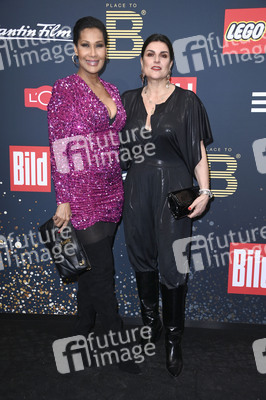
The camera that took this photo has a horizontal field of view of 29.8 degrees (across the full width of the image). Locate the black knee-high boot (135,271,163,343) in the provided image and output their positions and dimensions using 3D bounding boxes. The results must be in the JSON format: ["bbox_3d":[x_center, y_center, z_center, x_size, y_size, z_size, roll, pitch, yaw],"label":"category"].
[{"bbox_3d":[0.079,0.621,2.856,0.140,0.500,0.260,8,14,31],"label":"black knee-high boot"}]

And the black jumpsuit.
[{"bbox_3d":[0.156,-0.064,2.593,0.500,1.030,0.330,2,12,8],"label":"black jumpsuit"}]

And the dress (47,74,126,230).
[{"bbox_3d":[-0.233,-0.243,2.525,0.420,0.770,0.300,-7,14,-32],"label":"dress"}]

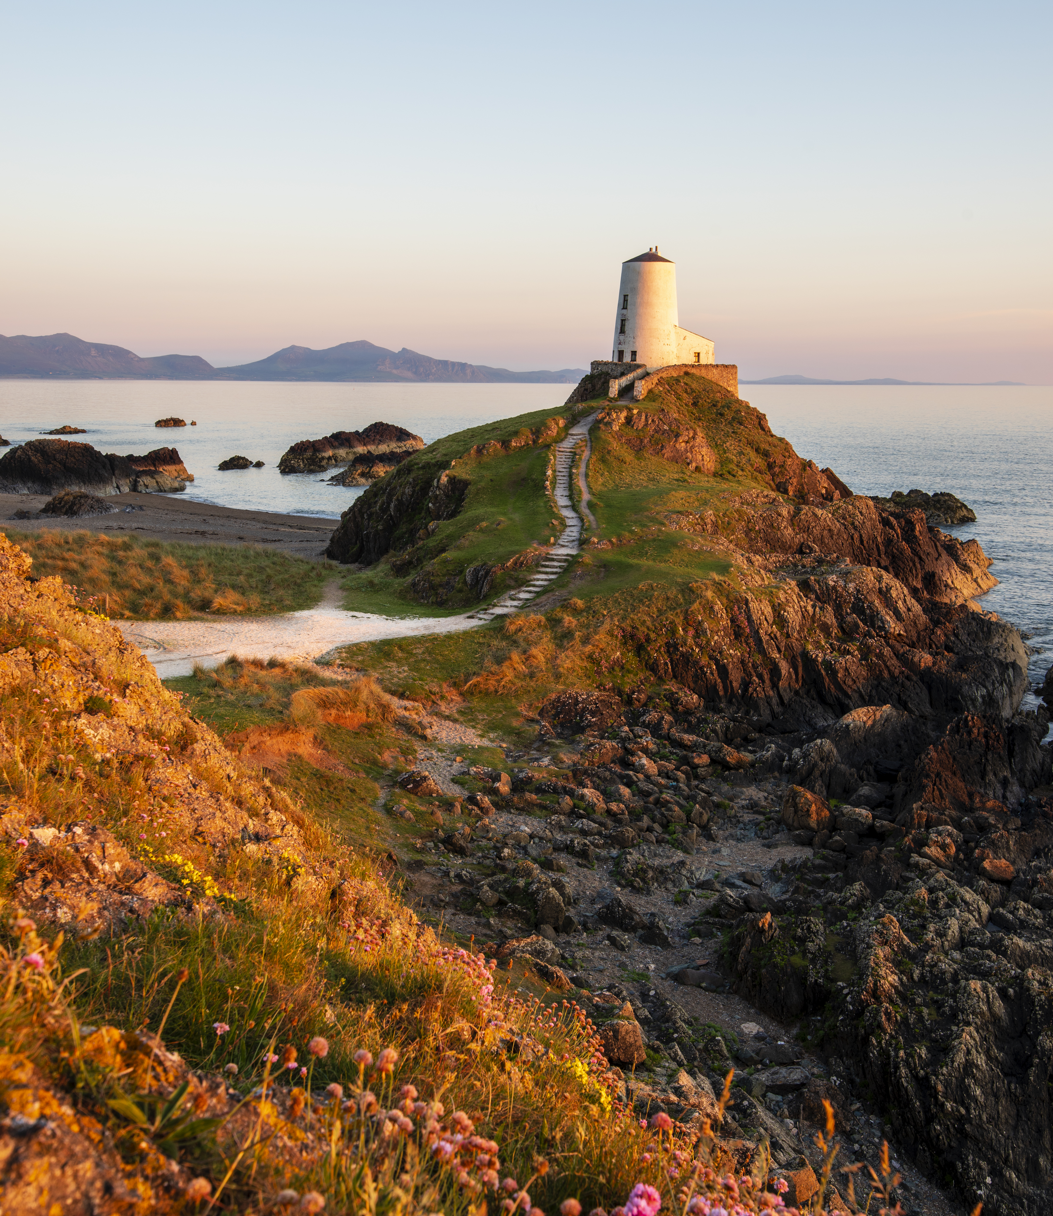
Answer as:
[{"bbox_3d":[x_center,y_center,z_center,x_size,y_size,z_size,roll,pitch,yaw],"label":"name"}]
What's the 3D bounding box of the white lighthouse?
[{"bbox_3d":[10.709,-24.205,107.040,7.866,9.841,5.732,-6,12,-34],"label":"white lighthouse"}]

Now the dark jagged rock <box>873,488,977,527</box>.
[{"bbox_3d":[46.463,-11.947,154.174,12.200,3.900,8.000,3,10,16],"label":"dark jagged rock"}]

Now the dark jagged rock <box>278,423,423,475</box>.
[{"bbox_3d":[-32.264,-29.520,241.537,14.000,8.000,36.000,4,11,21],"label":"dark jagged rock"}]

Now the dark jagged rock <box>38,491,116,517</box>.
[{"bbox_3d":[-50.163,-11.677,147.217,8.400,2.600,6.000,-3,10,-19],"label":"dark jagged rock"}]

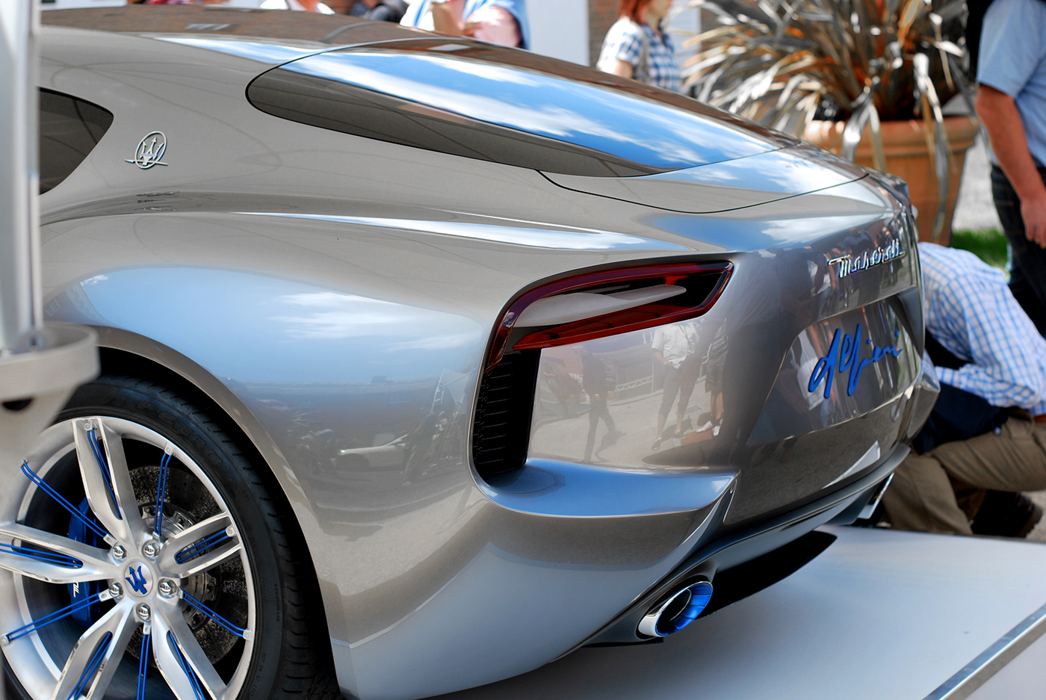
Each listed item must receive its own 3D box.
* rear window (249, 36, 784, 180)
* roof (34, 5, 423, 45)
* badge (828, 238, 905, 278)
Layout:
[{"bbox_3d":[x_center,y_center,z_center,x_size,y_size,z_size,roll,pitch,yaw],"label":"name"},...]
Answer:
[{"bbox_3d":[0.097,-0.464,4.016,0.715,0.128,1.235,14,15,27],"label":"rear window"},{"bbox_3d":[-0.655,-0.636,4.406,1.080,0.120,1.020,6,11,28],"label":"roof"},{"bbox_3d":[0.597,-0.160,3.789,0.018,0.036,0.365,-4,7,30],"label":"badge"}]

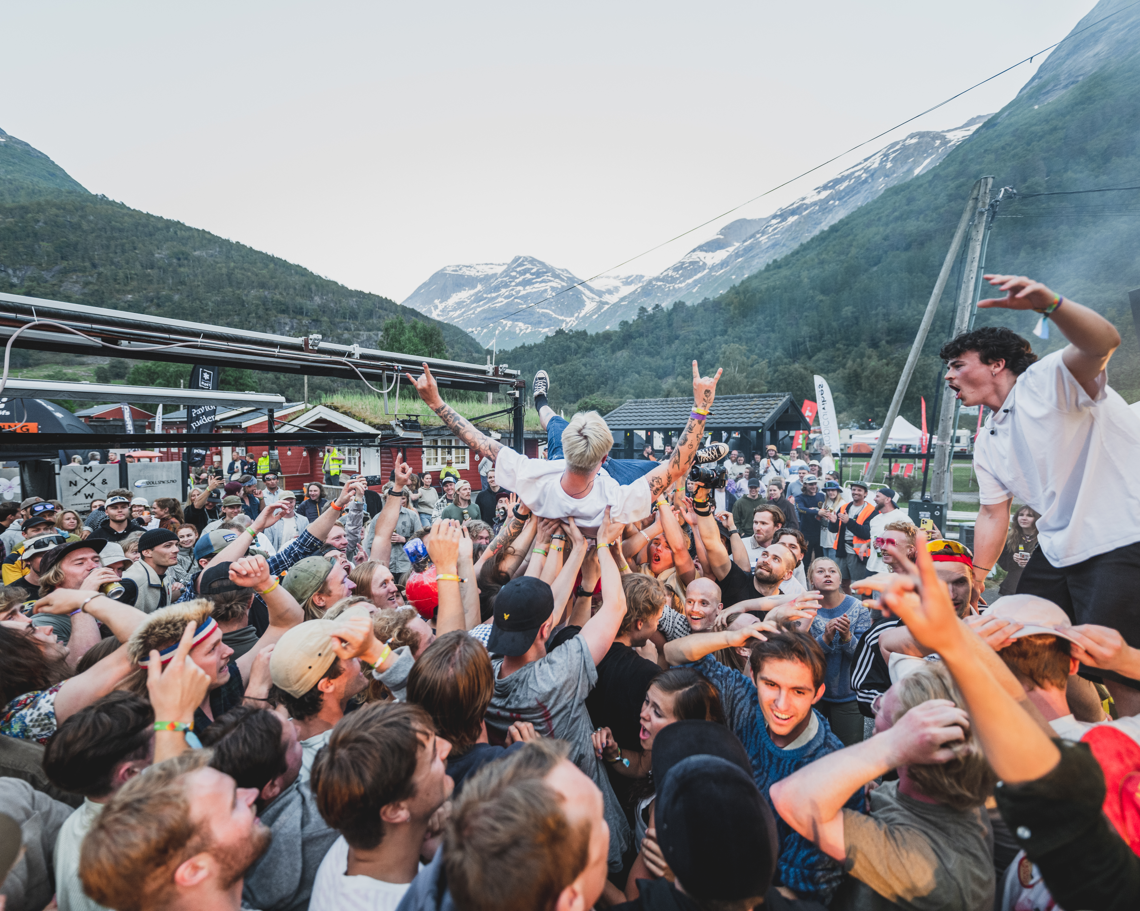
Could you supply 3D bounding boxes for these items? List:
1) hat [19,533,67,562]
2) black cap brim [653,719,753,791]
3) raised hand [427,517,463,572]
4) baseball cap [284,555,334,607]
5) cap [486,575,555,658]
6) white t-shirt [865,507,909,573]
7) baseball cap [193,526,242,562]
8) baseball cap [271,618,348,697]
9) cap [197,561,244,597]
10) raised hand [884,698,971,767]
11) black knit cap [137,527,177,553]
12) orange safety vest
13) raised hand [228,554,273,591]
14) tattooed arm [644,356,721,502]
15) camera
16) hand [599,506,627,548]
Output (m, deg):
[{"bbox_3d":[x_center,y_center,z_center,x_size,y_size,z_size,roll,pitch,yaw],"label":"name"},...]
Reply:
[{"bbox_3d":[-3.376,0.591,3.420,0.275,0.130,0.250,-8,6,16],"label":"hat"},{"bbox_3d":[0.237,0.535,0.940,0.185,0.120,0.190,0,25,0],"label":"black cap brim"},{"bbox_3d":[-0.349,0.251,1.480,0.090,0.155,0.080,-1,-9,6],"label":"raised hand"},{"bbox_3d":[-0.938,0.447,1.880,0.145,0.220,0.180,39,-3,-9],"label":"baseball cap"},{"bbox_3d":[-0.151,0.493,1.620,0.180,0.150,0.250,13,31,9],"label":"cap"},{"bbox_3d":[3.417,0.910,5.700,0.310,0.700,0.460,0,0,-23],"label":"white t-shirt"},{"bbox_3d":[-1.577,0.406,2.420,0.260,0.140,0.180,-12,0,6],"label":"baseball cap"},{"bbox_3d":[-0.672,0.526,1.420,0.250,0.140,0.180,-35,10,-24],"label":"baseball cap"},{"bbox_3d":[-1.259,0.449,1.950,0.180,0.130,0.260,-2,6,-14],"label":"cap"},{"bbox_3d":[0.676,0.523,1.000,0.150,0.085,0.105,-16,51,-24],"label":"raised hand"},{"bbox_3d":[-2.539,0.520,3.280,0.215,0.145,0.185,-15,3,-14],"label":"black knit cap"},{"bbox_3d":[3.227,0.825,5.950,0.460,0.660,0.300,0,0,38],"label":"orange safety vest"},{"bbox_3d":[-0.902,0.333,1.500,0.100,0.100,0.085,-4,-6,-21],"label":"raised hand"},{"bbox_3d":[0.424,-0.099,2.020,0.160,0.550,0.160,21,-6,-7],"label":"tattooed arm"},{"bbox_3d":[0.608,0.098,2.330,0.180,0.115,0.140,-1,3,-22],"label":"camera"},{"bbox_3d":[0.150,0.250,1.870,0.100,0.150,0.090,2,-7,32],"label":"hand"}]

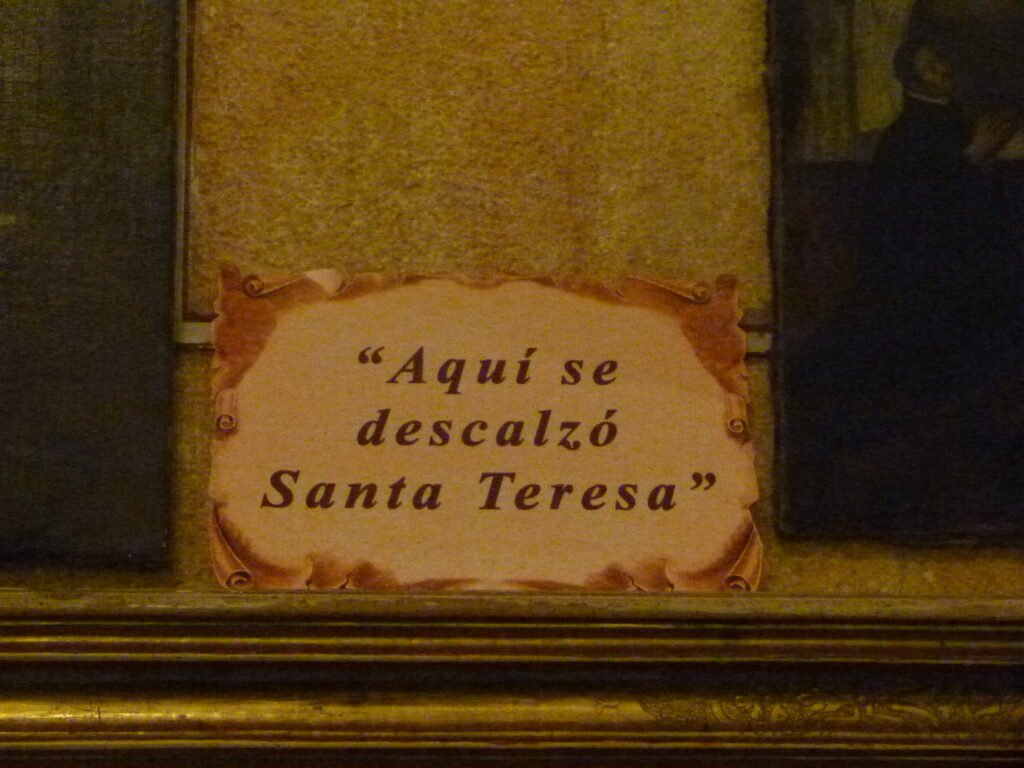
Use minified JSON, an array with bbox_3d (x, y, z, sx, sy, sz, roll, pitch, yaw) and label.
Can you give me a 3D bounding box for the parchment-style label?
[{"bbox_3d":[-0.013,0.025,1.140,0.280,0.173,0.004,0,-19,-4],"label":"parchment-style label"}]

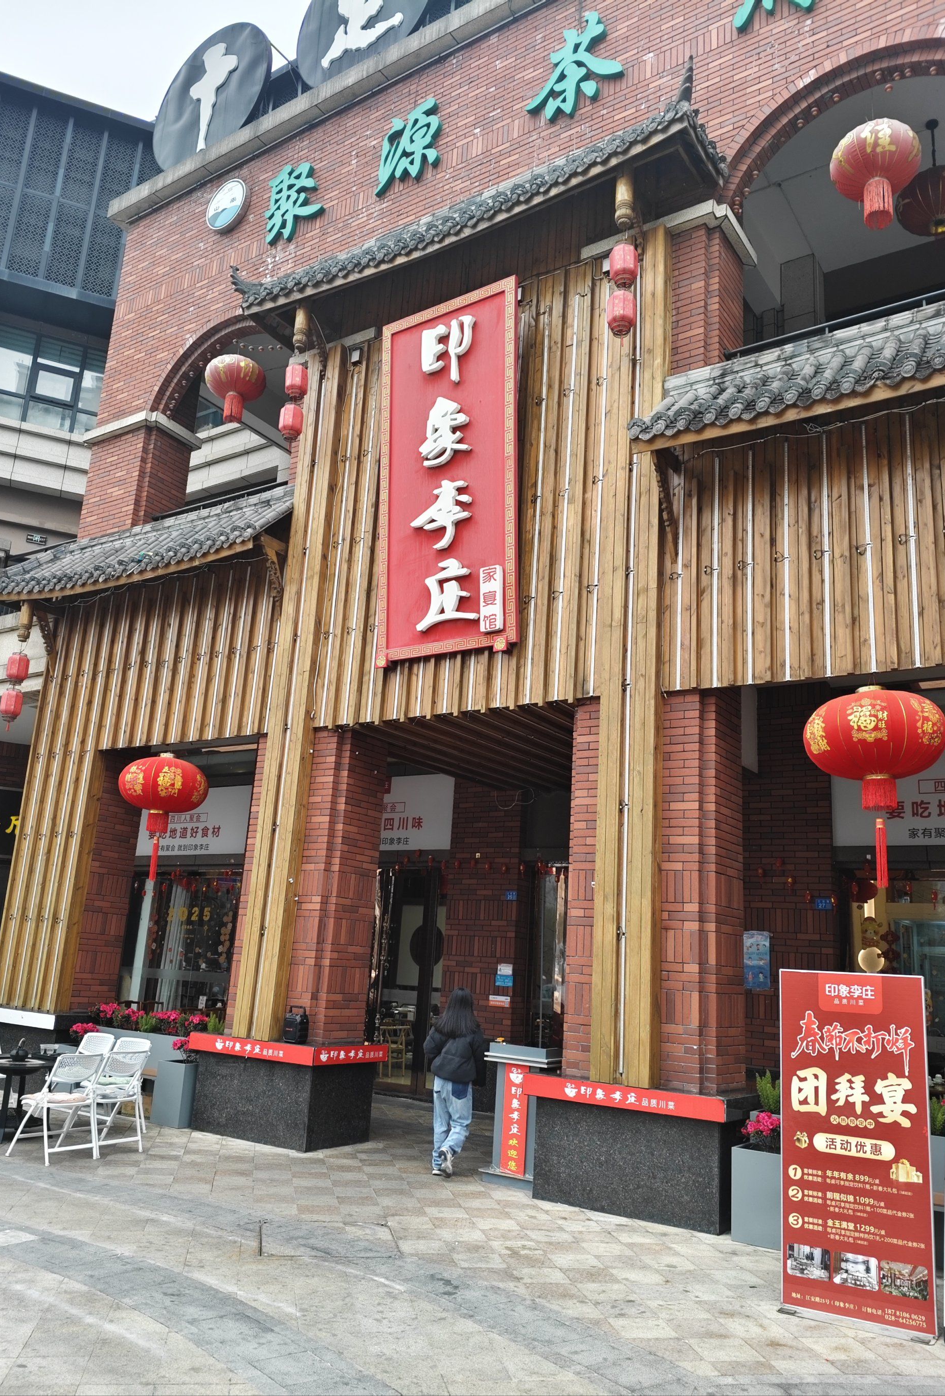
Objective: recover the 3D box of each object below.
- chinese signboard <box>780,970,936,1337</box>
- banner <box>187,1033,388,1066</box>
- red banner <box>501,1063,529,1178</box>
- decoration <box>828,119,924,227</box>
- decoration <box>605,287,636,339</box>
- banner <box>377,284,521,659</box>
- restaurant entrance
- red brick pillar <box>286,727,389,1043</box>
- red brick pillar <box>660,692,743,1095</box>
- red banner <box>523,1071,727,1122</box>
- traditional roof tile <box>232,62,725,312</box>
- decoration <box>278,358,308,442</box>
[{"bbox_3d":[2.115,2.471,5.837,0.800,1.820,0.120,-5,-17,29],"label":"chinese signboard"},{"bbox_3d":[-1.899,3.587,10.796,1.730,0.165,1.120,-6,-17,34],"label":"banner"},{"bbox_3d":[0.361,3.558,8.855,0.230,0.850,0.030,-6,-18,34],"label":"red banner"},{"bbox_3d":[3.619,-4.680,9.398,0.770,1.000,0.770,-6,-17,34],"label":"decoration"},{"bbox_3d":[1.343,-3.459,9.452,0.270,0.450,0.270,3,-15,1],"label":"decoration"},{"bbox_3d":[-0.253,-2.191,10.177,1.615,3.570,0.120,-7,-12,35],"label":"banner"},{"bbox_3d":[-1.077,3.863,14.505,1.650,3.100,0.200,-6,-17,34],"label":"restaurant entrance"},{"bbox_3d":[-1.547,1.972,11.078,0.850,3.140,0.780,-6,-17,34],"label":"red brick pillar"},{"bbox_3d":[1.869,1.552,8.640,0.550,3.150,0.680,-6,-18,34],"label":"red brick pillar"},{"bbox_3d":[1.120,3.046,8.014,1.700,0.155,0.030,-6,-18,34],"label":"red banner"},{"bbox_3d":[-0.250,-4.897,10.976,5.750,1.300,0.950,-6,-17,34],"label":"traditional roof tile"},{"bbox_3d":[-1.998,-3.334,11.763,0.260,0.980,0.260,3,-14,1],"label":"decoration"}]

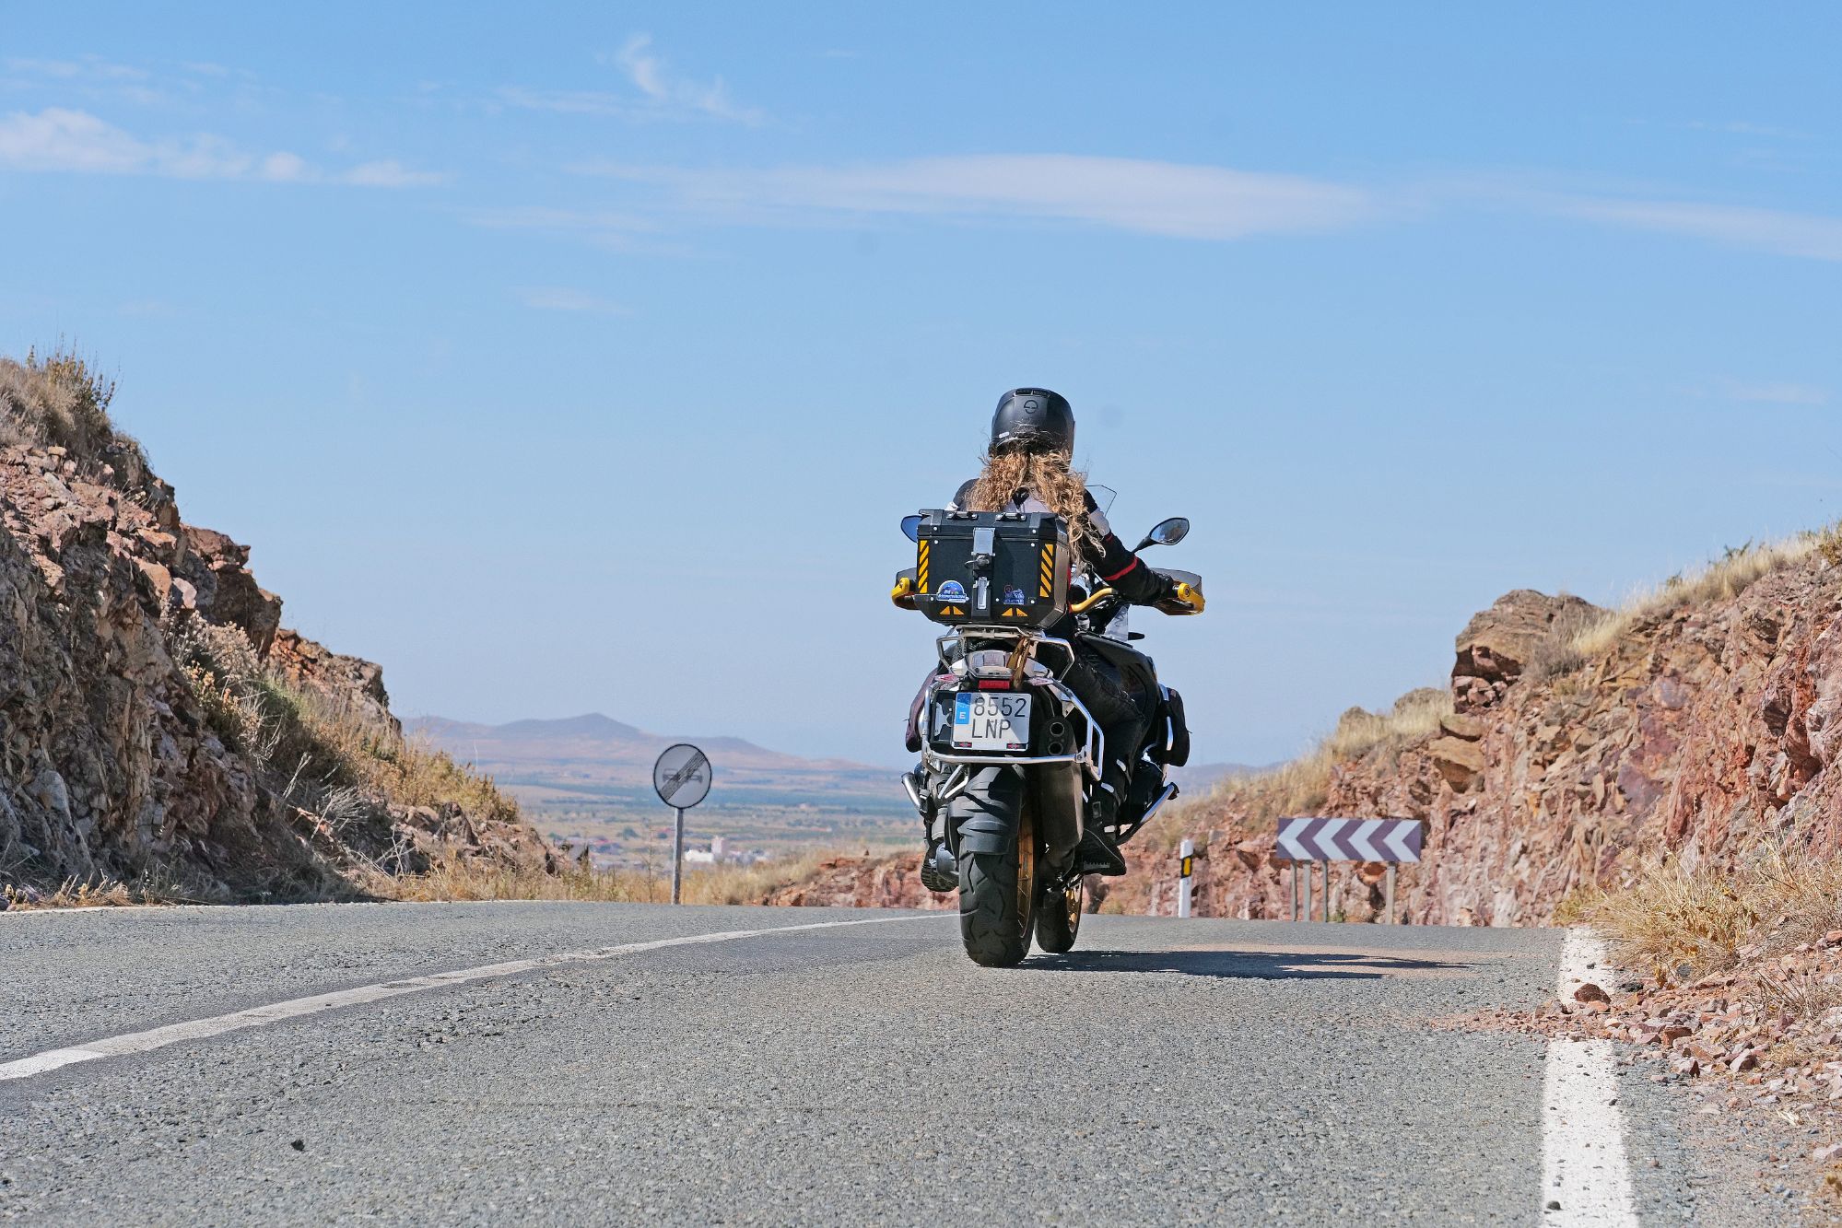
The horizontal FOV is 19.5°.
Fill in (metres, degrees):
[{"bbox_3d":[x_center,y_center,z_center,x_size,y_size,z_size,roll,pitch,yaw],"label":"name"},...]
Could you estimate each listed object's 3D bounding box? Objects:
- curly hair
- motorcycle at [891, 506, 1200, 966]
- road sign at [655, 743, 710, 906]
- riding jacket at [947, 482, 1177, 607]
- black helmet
[{"bbox_3d":[0.337,-0.350,16.380,0.400,0.310,0.220,0,-1,8],"label":"curly hair"},{"bbox_3d":[0.355,0.335,16.530,0.980,1.460,2.270,2,-2,8],"label":"motorcycle"},{"bbox_3d":[-3.330,3.130,74.200,0.900,2.650,0.100,3,-1,-29],"label":"road sign"},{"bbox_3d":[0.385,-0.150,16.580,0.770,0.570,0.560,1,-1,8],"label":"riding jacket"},{"bbox_3d":[0.343,-0.563,16.500,0.250,0.260,0.330,0,-2,7],"label":"black helmet"}]

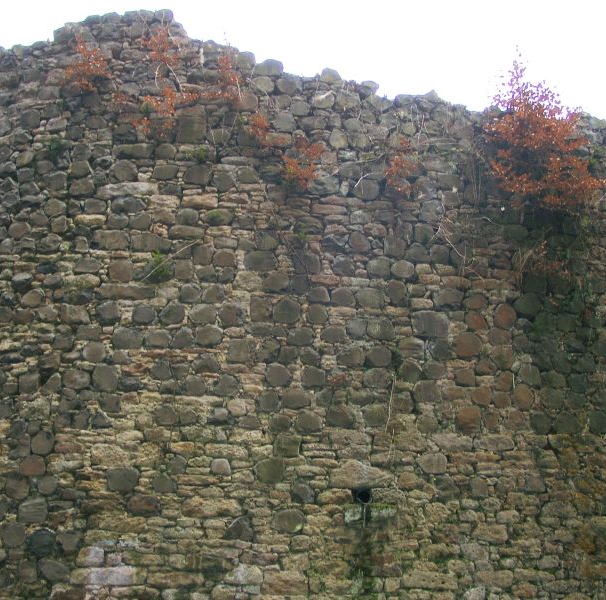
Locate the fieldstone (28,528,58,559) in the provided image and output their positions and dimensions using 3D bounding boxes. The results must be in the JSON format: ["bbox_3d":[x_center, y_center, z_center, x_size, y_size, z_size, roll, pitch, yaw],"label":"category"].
[{"bbox_3d":[-2.712,2.535,8.182,0.320,0.299,0.263,-2,-12,11],"label":"fieldstone"}]

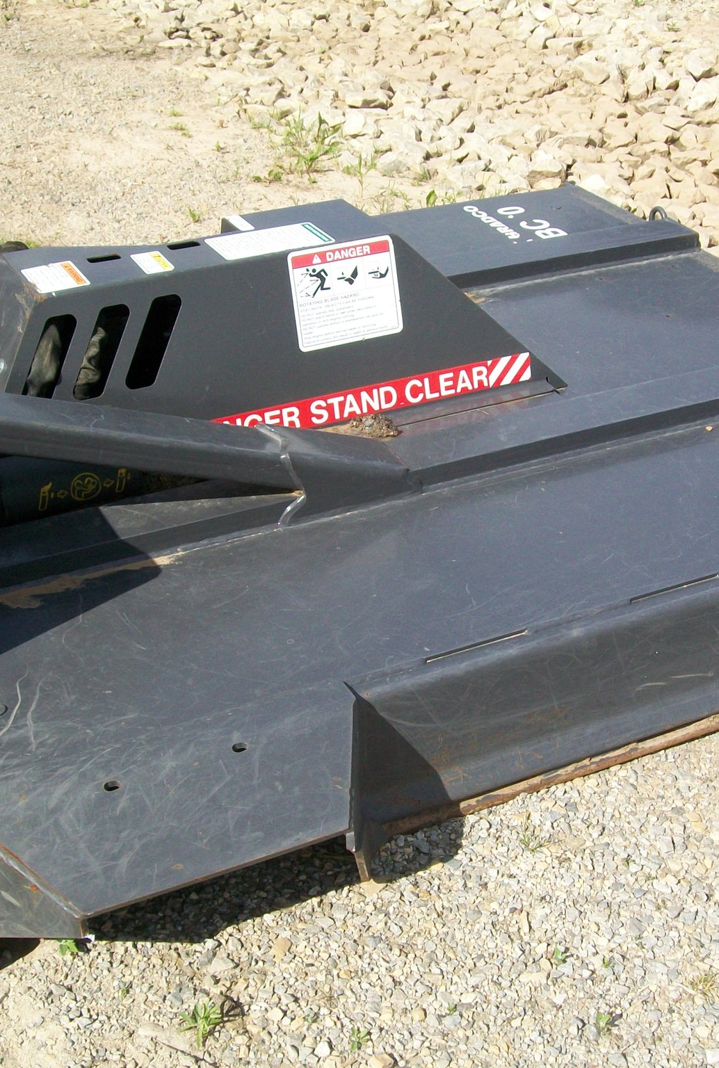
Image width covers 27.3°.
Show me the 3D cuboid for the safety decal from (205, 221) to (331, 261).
[{"bbox_3d":[-0.140,-0.465,2.350,0.188,0.004,0.096,-14,35,-22],"label":"safety decal"}]

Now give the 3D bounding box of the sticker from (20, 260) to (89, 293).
[{"bbox_3d":[-0.452,-0.383,2.209,0.078,0.004,0.099,-14,35,-22],"label":"sticker"}]

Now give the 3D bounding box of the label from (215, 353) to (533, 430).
[{"bbox_3d":[-0.011,-0.209,2.402,0.680,0.046,0.004,-14,18,-22],"label":"label"}]

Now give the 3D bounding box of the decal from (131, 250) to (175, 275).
[{"bbox_3d":[-0.315,-0.415,2.266,0.046,0.004,0.081,-14,35,-22],"label":"decal"}]

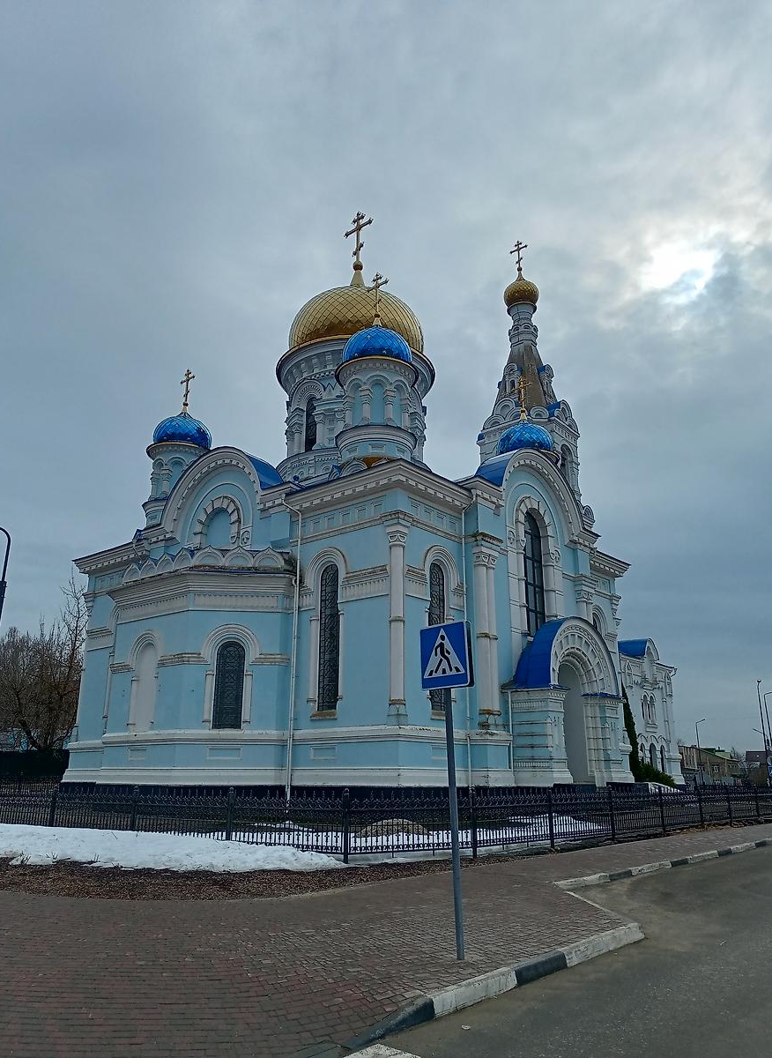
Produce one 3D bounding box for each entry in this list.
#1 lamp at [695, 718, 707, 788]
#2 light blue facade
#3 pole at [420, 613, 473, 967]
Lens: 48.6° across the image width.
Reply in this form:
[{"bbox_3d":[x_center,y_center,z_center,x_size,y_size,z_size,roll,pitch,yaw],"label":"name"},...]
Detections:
[{"bbox_3d":[34.647,24.907,92.645,1.250,8.410,0.250,-4,-17,13],"label":"lamp"},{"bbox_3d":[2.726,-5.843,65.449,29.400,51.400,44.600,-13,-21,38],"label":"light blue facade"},{"bbox_3d":[0.721,2.634,8.848,0.130,3.300,0.700,15,-23,-40],"label":"pole"}]

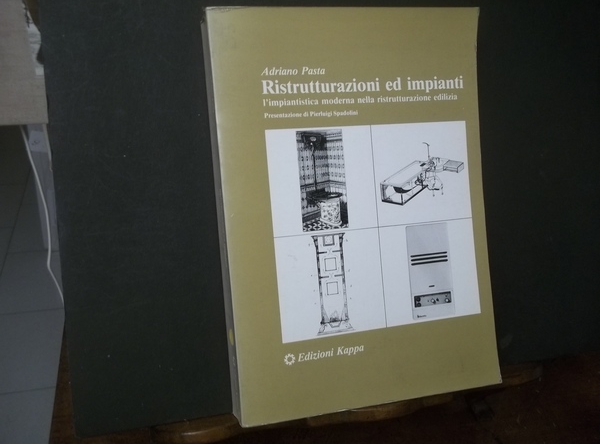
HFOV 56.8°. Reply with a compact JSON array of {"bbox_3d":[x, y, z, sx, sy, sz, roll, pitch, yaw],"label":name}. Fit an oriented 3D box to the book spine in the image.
[{"bbox_3d":[-0.043,-0.001,0.334,0.010,0.245,0.023,-5,3,-14],"label":"book spine"}]

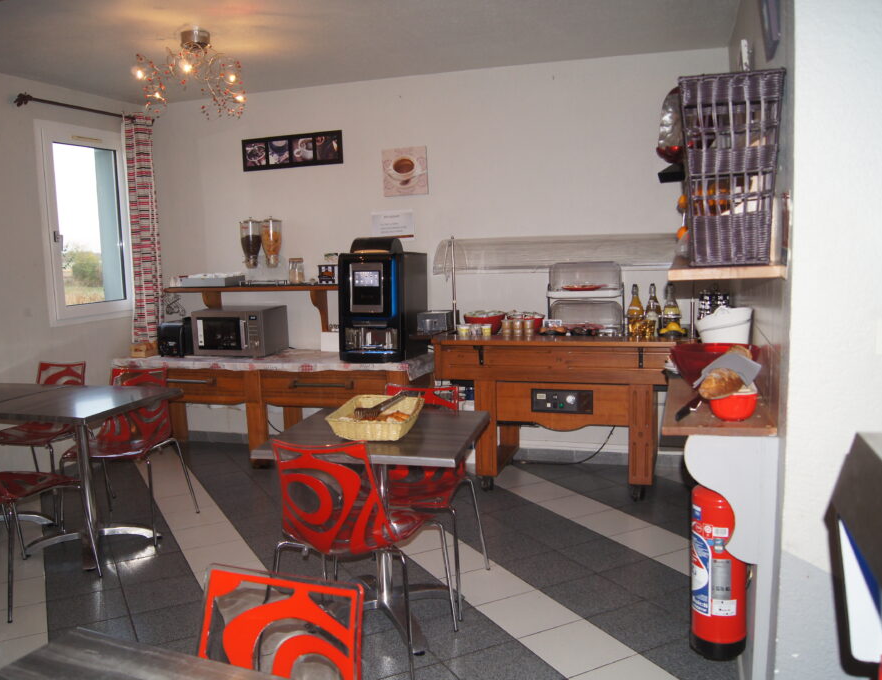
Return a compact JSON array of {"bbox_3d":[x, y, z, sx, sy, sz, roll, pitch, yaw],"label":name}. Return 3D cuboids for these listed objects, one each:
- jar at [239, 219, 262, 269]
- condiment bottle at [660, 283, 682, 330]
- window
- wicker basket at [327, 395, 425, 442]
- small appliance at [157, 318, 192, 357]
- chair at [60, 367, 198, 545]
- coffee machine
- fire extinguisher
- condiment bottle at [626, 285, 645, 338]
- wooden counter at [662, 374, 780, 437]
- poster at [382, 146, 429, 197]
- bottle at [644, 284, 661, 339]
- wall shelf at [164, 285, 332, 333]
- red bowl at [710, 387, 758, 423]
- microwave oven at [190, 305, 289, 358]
[{"bbox_3d":[-1.304,-0.661,5.259,0.160,0.345,0.165,-2,7,0],"label":"jar"},{"bbox_3d":[1.273,-0.156,4.245,0.085,0.290,0.085,-1,7,0],"label":"condiment bottle"},{"bbox_3d":[-2.321,-0.758,5.066,0.080,1.280,0.830,1,7,18],"label":"window"},{"bbox_3d":[-0.233,0.288,2.845,0.295,0.075,0.410,-1,7,9],"label":"wicker basket"},{"bbox_3d":[-1.748,-0.014,5.252,0.190,0.225,0.280,2,7,24],"label":"small appliance"},{"bbox_3d":[-1.586,0.569,3.855,0.500,0.800,0.530,-1,7,7],"label":"chair"},{"bbox_3d":[-0.370,-0.263,4.834,0.415,0.750,0.540,1,7,18],"label":"coffee machine"},{"bbox_3d":[0.789,0.600,2.167,0.175,0.590,0.165,1,7,18],"label":"fire extinguisher"},{"bbox_3d":[1.083,-0.166,4.276,0.087,0.290,0.087,0,7,17],"label":"condiment bottle"},{"bbox_3d":[0.970,0.145,2.745,0.291,0.027,1.550,1,7,18],"label":"wooden counter"},{"bbox_3d":[-0.230,-1.090,4.967,0.310,0.310,0.025,1,7,18],"label":"poster"},{"bbox_3d":[1.159,-0.163,4.178,0.088,0.292,0.088,1,7,18],"label":"bottle"},{"bbox_3d":[-1.251,-0.209,5.400,1.400,0.345,0.280,0,7,17],"label":"wall shelf"},{"bbox_3d":[0.794,0.178,2.091,0.130,0.072,0.130,1,7,18],"label":"red bowl"},{"bbox_3d":[-1.365,-0.067,5.264,0.545,0.295,0.445,2,7,25],"label":"microwave oven"}]

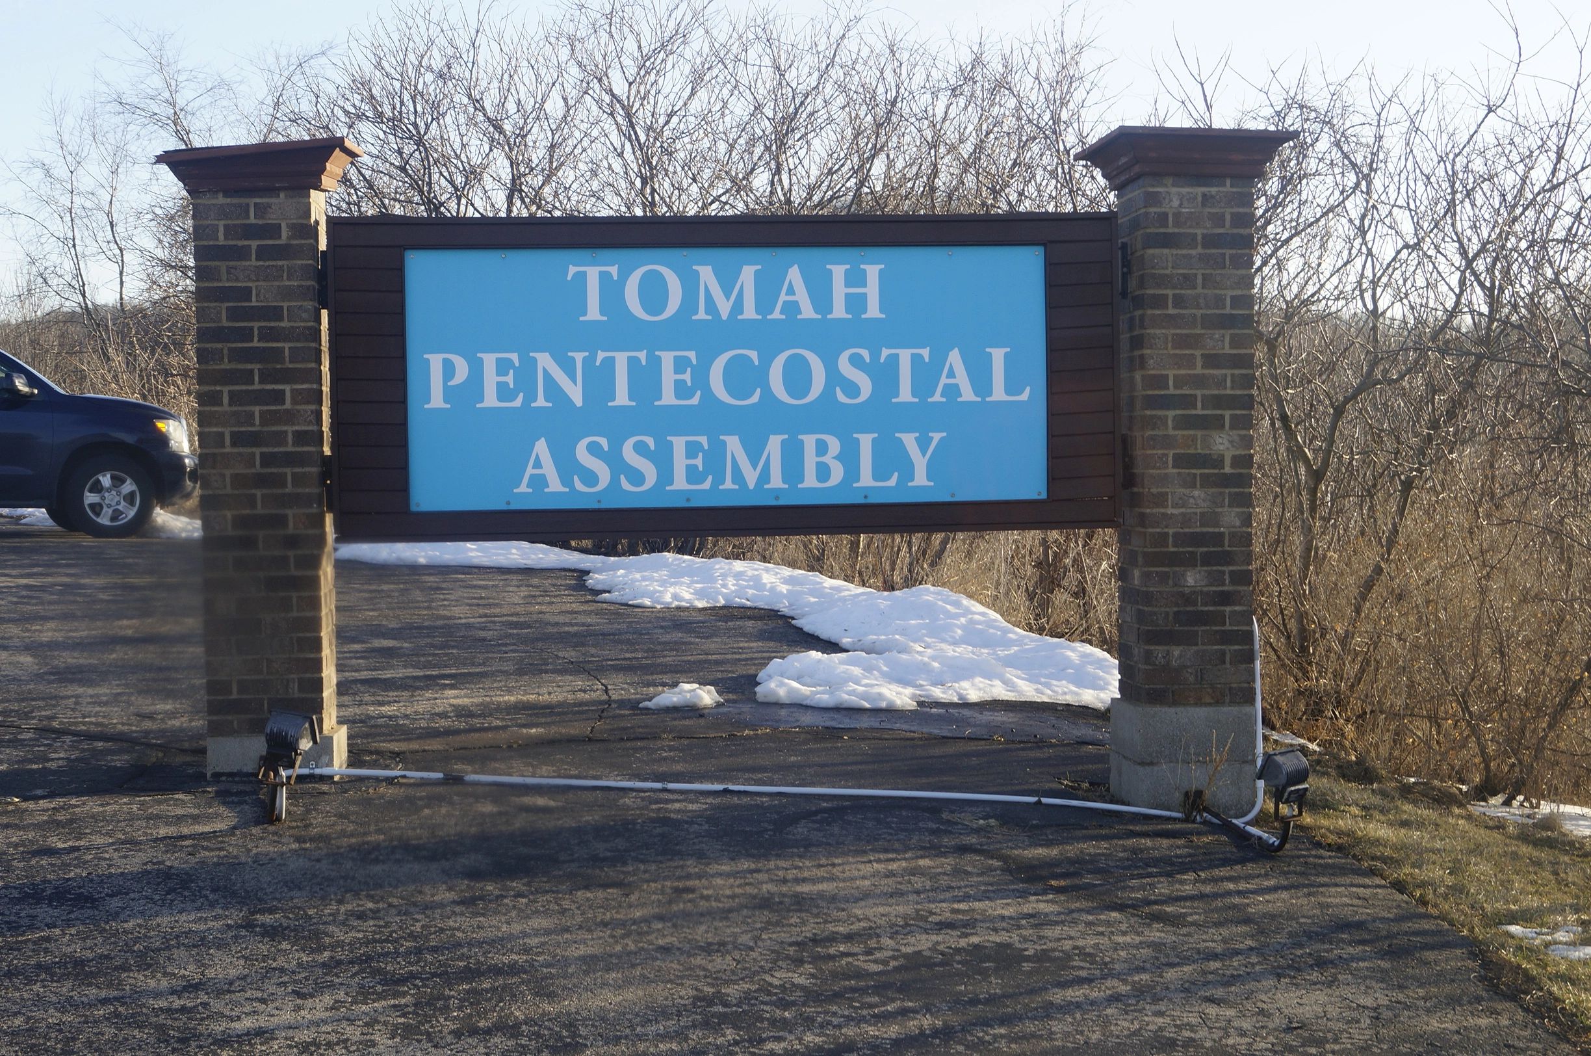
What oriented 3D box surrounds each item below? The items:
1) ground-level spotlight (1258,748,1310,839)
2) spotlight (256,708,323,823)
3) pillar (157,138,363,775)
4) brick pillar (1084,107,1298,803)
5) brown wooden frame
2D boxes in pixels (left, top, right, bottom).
[{"bbox_3d":[1.613,0.880,6.550,0.160,0.305,0.115,-2,2,-45],"label":"ground-level spotlight"},{"bbox_3d":[-1.556,0.731,6.100,0.165,0.335,0.125,0,1,39],"label":"spotlight"},{"bbox_3d":[-1.861,-0.230,7.013,0.630,2.186,0.630,-1,1,-6],"label":"pillar"},{"bbox_3d":[1.427,-0.183,7.287,0.646,2.435,0.646,0,1,-4],"label":"brick pillar"},{"bbox_3d":[-0.233,-0.543,7.120,2.799,1.142,0.120,-1,1,-5],"label":"brown wooden frame"}]

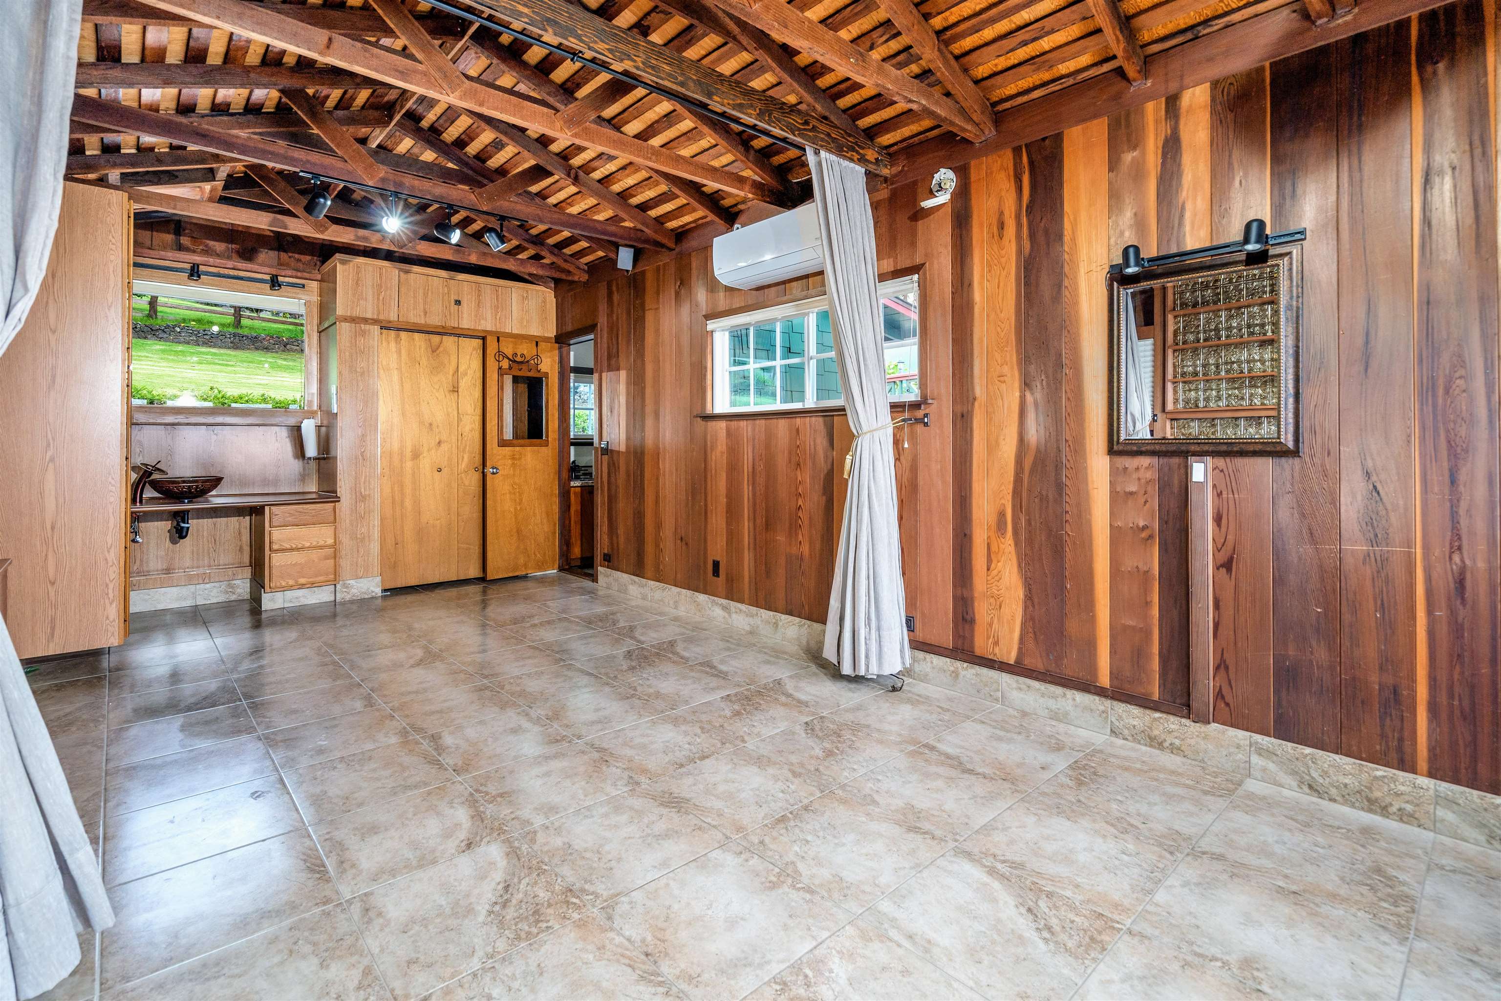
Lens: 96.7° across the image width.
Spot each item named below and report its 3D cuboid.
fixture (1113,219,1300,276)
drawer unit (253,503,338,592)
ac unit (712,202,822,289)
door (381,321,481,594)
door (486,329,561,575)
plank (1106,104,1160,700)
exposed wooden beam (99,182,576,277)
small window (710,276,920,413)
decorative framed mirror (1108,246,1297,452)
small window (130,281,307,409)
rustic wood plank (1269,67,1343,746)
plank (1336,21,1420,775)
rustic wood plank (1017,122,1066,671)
[{"bbox_3d":[1.603,-0.926,2.411,0.100,0.110,0.608,-1,1,-42],"label":"fixture"},{"bbox_3d":[-3.397,0.314,4.989,0.436,0.594,0.521,-1,1,-42],"label":"drawer unit"},{"bbox_3d":[0.153,-1.416,3.748,0.220,0.295,0.863,-1,1,-43],"label":"ac unit"},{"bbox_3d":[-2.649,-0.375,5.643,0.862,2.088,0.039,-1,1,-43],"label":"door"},{"bbox_3d":[-2.020,-0.371,5.902,0.650,2.081,0.039,-1,1,-43],"label":"door"},{"bbox_3d":[1.498,-0.380,2.609,0.025,2.289,0.174,-1,1,-42],"label":"plank"},{"bbox_3d":[-2.553,-1.781,4.564,3.150,0.105,0.050,-5,6,-42],"label":"exposed wooden beam"},{"bbox_3d":[0.282,-0.825,3.821,0.090,0.595,1.565,-1,1,-43],"label":"small window"},{"bbox_3d":[1.622,-0.528,2.434,0.040,0.732,0.602,-1,1,-42],"label":"decorative framed mirror"},{"bbox_3d":[-3.900,-1.108,4.913,1.060,0.870,0.070,-1,1,-42],"label":"small window"},{"bbox_3d":[1.792,-0.322,2.149,0.022,2.215,0.170,-1,1,-43],"label":"rustic wood plank"},{"bbox_3d":[1.963,-0.335,2.093,0.025,2.289,0.171,-1,1,-42],"label":"plank"},{"bbox_3d":[1.215,-0.388,2.775,0.022,2.205,0.187,-1,1,-43],"label":"rustic wood plank"}]

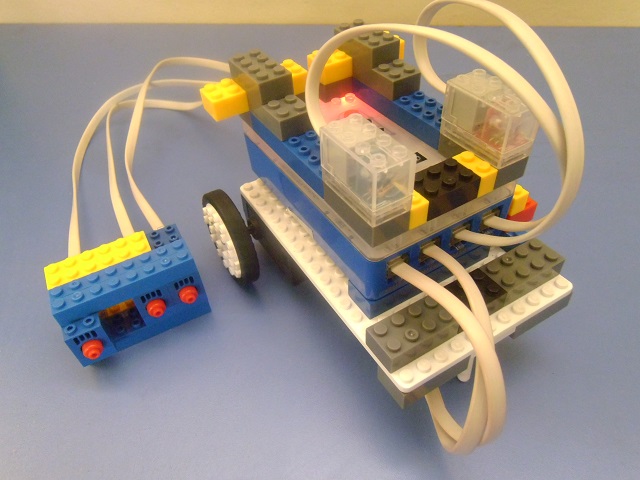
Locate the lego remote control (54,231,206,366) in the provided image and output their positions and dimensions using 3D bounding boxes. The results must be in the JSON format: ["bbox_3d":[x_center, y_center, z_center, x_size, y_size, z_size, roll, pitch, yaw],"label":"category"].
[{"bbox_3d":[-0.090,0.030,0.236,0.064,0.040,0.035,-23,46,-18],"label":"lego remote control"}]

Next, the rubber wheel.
[{"bbox_3d":[-0.048,-0.001,0.257,0.010,0.052,0.052,-24,47,-20],"label":"rubber wheel"}]

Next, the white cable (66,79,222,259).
[{"bbox_3d":[-0.105,-0.059,0.305,0.131,0.046,0.133,-24,47,-20],"label":"white cable"}]

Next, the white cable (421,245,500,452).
[{"bbox_3d":[0.049,0.045,0.184,0.032,0.065,0.055,-24,47,-20],"label":"white cable"}]

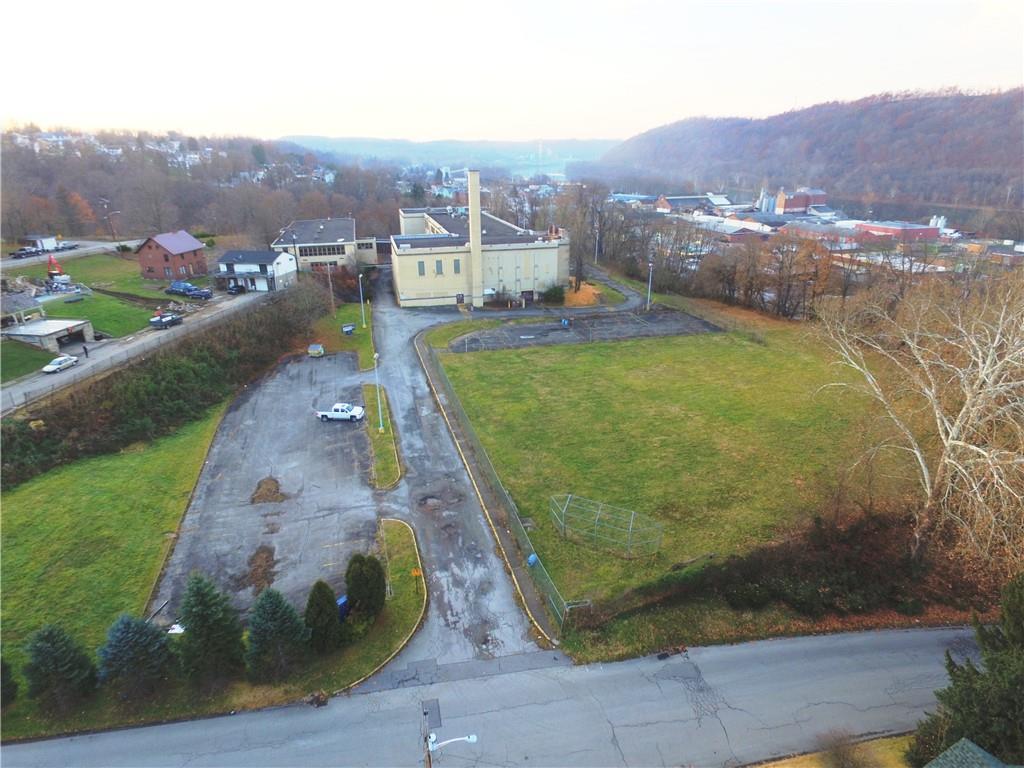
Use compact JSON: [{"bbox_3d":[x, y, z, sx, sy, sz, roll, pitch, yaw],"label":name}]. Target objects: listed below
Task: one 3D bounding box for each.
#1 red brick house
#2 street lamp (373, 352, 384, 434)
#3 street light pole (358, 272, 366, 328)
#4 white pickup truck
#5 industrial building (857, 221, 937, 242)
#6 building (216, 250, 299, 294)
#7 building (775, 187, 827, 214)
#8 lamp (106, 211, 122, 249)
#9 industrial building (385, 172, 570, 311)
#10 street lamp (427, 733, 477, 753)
[{"bbox_3d":[-71.161,-26.939,123.426,8.800,8.396,9.306,4,23,10],"label":"red brick house"},{"bbox_3d":[-15.303,1.192,67.888,0.550,10.056,0.550,0,22,0],"label":"street lamp"},{"bbox_3d":[-27.043,-14.927,106.906,0.550,10.125,0.550,0,22,0],"label":"street light pole"},{"bbox_3d":[-21.380,3.475,73.576,5.850,1.900,2.030,-1,22,-3],"label":"white pickup truck"},{"bbox_3d":[240.241,-96.505,371.121,31.268,7.600,32.238,-8,24,-18],"label":"industrial building"},{"bbox_3d":[-49.007,-22.135,113.731,11.488,6.651,9.271,3,23,8],"label":"building"},{"bbox_3d":[239.177,-153.049,493.351,48.815,19.500,14.000,-12,25,-28],"label":"building"},{"bbox_3d":[-89.476,-34.734,133.000,2.200,8.200,0.500,0,22,0],"label":"lamp"},{"bbox_3d":[-14.182,-43.183,154.105,37.600,26.500,77.000,-6,23,-14],"label":"industrial building"},{"bbox_3d":[-2.593,15.778,26.000,2.050,0.750,0.400,-1,22,-2],"label":"street lamp"}]

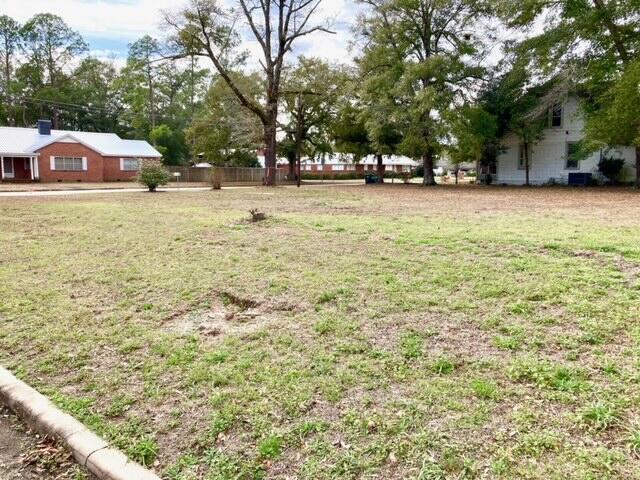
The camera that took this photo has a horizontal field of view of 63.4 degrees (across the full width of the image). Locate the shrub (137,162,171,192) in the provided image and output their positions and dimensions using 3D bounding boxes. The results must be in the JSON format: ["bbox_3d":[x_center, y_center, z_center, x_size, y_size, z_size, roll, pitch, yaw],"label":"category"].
[{"bbox_3d":[-10.763,-4.055,33.461,2.200,1.950,2.100,0,8,0],"label":"shrub"}]

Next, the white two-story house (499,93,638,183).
[{"bbox_3d":[20.387,-8.515,42.271,9.500,7.800,9.000,4,9,28],"label":"white two-story house"}]

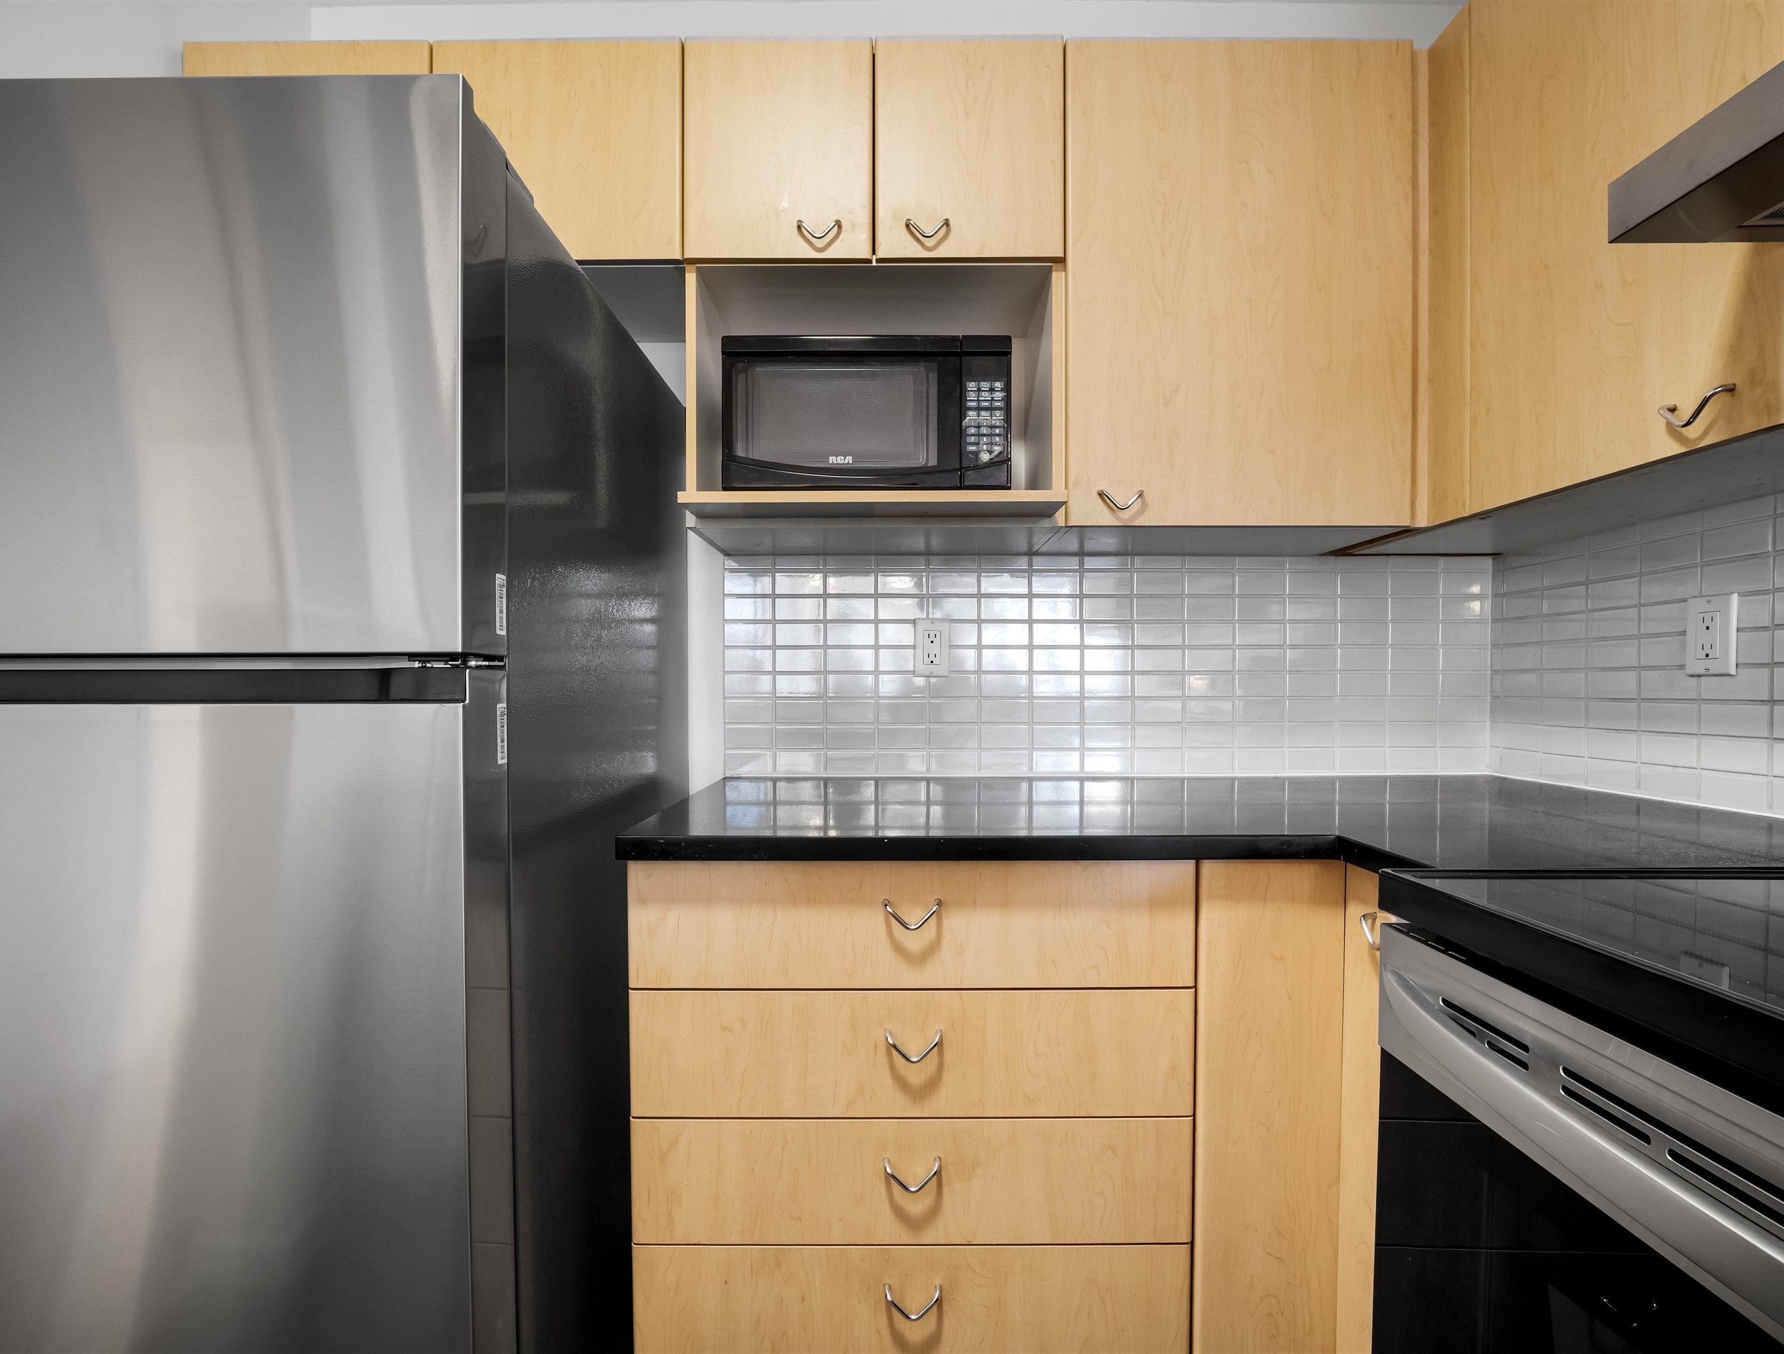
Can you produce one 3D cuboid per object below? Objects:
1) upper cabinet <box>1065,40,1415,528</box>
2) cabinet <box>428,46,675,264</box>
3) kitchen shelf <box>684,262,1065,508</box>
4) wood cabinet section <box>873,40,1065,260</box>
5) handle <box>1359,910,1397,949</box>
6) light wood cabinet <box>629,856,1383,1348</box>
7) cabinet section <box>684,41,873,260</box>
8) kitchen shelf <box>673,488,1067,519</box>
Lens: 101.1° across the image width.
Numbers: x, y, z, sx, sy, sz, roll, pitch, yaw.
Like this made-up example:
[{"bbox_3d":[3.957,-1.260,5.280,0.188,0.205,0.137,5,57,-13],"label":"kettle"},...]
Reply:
[{"bbox_3d":[0.580,-0.656,1.363,0.581,0.809,0.283,0,0,0],"label":"upper cabinet"},{"bbox_3d":[-0.558,-0.876,1.363,0.418,0.367,0.283,0,0,0],"label":"cabinet"},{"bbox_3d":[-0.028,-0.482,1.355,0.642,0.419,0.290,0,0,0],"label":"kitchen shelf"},{"bbox_3d":[0.127,-0.871,1.363,0.315,0.366,0.295,0,-1,0],"label":"wood cabinet section"},{"bbox_3d":[0.571,0.301,0.846,0.025,0.042,0.074,0,0,0],"label":"handle"},{"bbox_3d":[0.132,0.641,1.205,0.937,0.818,0.570,0,0,0],"label":"light wood cabinet"},{"bbox_3d":[-0.189,-0.871,1.363,0.314,0.366,0.295,0,-1,0],"label":"cabinet section"},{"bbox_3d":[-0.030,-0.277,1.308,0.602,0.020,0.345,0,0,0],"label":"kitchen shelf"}]

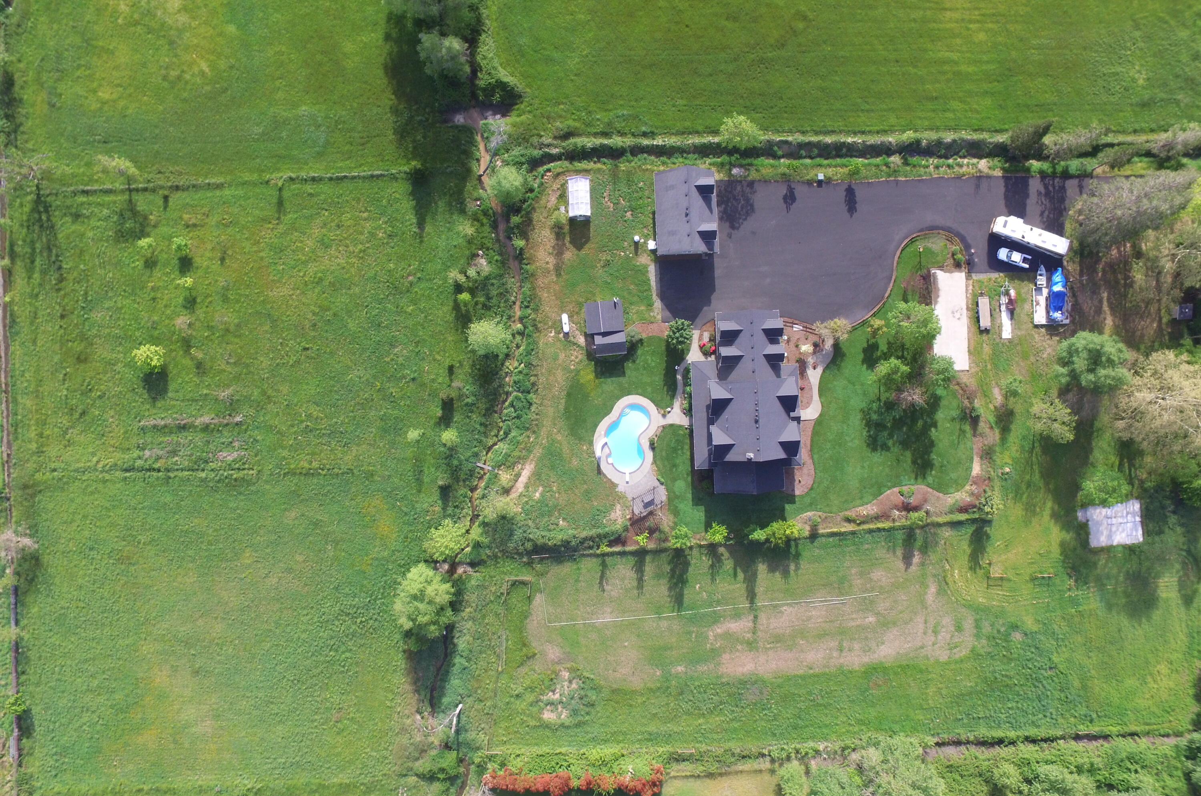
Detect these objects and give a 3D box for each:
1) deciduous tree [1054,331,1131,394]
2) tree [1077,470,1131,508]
[{"bbox_3d":[77.810,-5.720,109.920,8.920,11.950,9.120,0,90,0],"label":"deciduous tree"},{"bbox_3d":[82.580,14.910,114.250,6.900,6.500,6.100,0,90,0],"label":"tree"}]

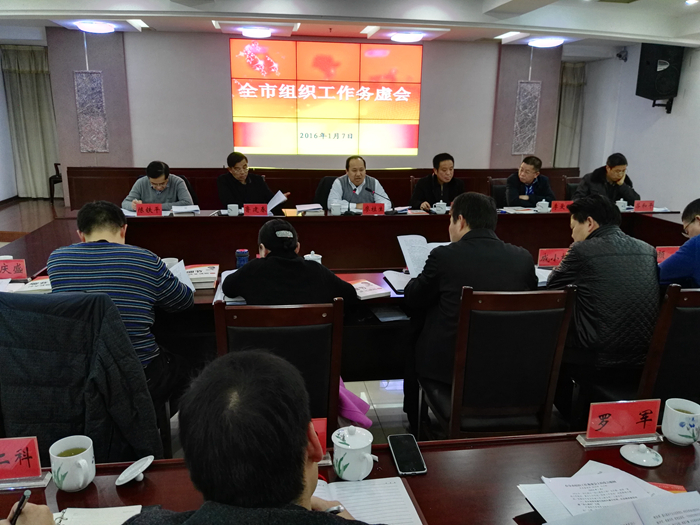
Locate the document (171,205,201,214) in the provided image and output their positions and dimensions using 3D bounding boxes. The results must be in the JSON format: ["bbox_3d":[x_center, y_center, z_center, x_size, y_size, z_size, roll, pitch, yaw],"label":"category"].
[{"bbox_3d":[-1.360,-0.453,4.702,0.210,0.030,0.290,-1,14,-8],"label":"document"}]

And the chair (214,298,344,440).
[{"bbox_3d":[-0.258,0.556,2.120,0.440,1.020,0.530,-1,15,-8],"label":"chair"}]

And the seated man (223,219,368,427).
[{"bbox_3d":[-0.255,0.393,2.476,0.600,1.160,0.760,-1,15,-9],"label":"seated man"}]

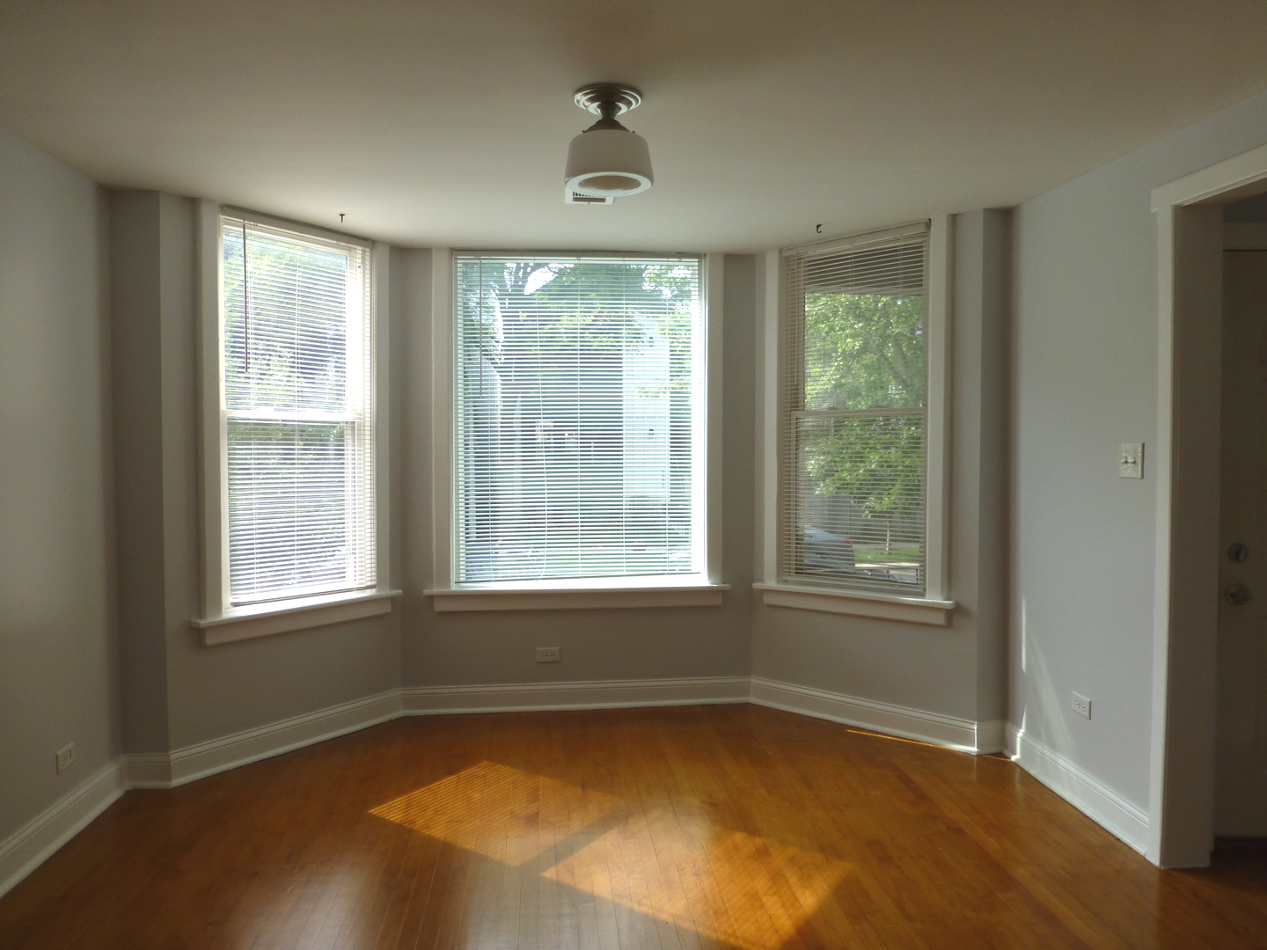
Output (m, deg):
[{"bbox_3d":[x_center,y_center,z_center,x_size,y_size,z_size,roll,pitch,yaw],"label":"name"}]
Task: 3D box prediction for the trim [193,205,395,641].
[{"bbox_3d":[-1.471,-0.213,3.905,0.100,1.795,1.006,1,2,36],"label":"trim"}]

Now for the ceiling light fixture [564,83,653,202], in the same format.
[{"bbox_3d":[-0.071,-0.955,2.514,0.254,0.250,0.254,0,2,0],"label":"ceiling light fixture"}]

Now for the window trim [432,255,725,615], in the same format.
[{"bbox_3d":[-0.274,-0.222,4.444,1.544,1.802,0.100,0,2,-7],"label":"window trim"}]

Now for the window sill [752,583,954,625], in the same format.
[{"bbox_3d":[1.025,0.607,4.196,1.038,0.111,0.100,2,3,43],"label":"window sill"}]

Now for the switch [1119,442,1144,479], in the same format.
[{"bbox_3d":[1.673,-0.047,2.960,0.018,0.117,0.116,0,2,-7],"label":"switch"}]

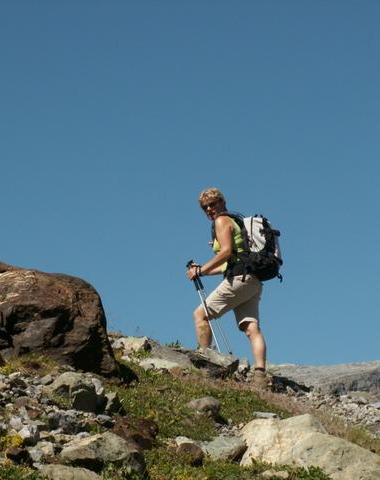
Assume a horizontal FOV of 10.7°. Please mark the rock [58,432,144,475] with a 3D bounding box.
[{"bbox_3d":[-0.544,1.344,12.800,0.530,0.270,0.400,0,-7,0],"label":"rock"}]

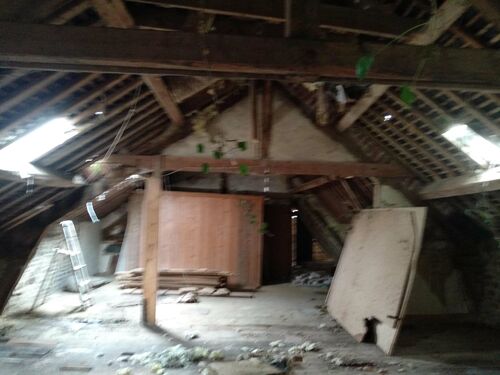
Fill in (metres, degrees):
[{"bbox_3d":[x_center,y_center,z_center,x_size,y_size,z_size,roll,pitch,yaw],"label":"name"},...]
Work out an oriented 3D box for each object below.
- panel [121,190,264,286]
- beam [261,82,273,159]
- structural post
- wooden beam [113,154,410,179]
[{"bbox_3d":[-1.185,1.076,7.806,2.917,1.870,0.070,1,-4,5],"label":"panel"},{"bbox_3d":[0.226,-0.997,5.318,0.120,1.176,0.120,1,-4,-3],"label":"beam"},{"bbox_3d":[-1.323,0.726,5.113,0.160,2.207,0.170,1,-4,-3],"label":"structural post"},{"bbox_3d":[0.141,-0.277,5.267,4.209,0.200,0.180,1,-4,-3],"label":"wooden beam"}]

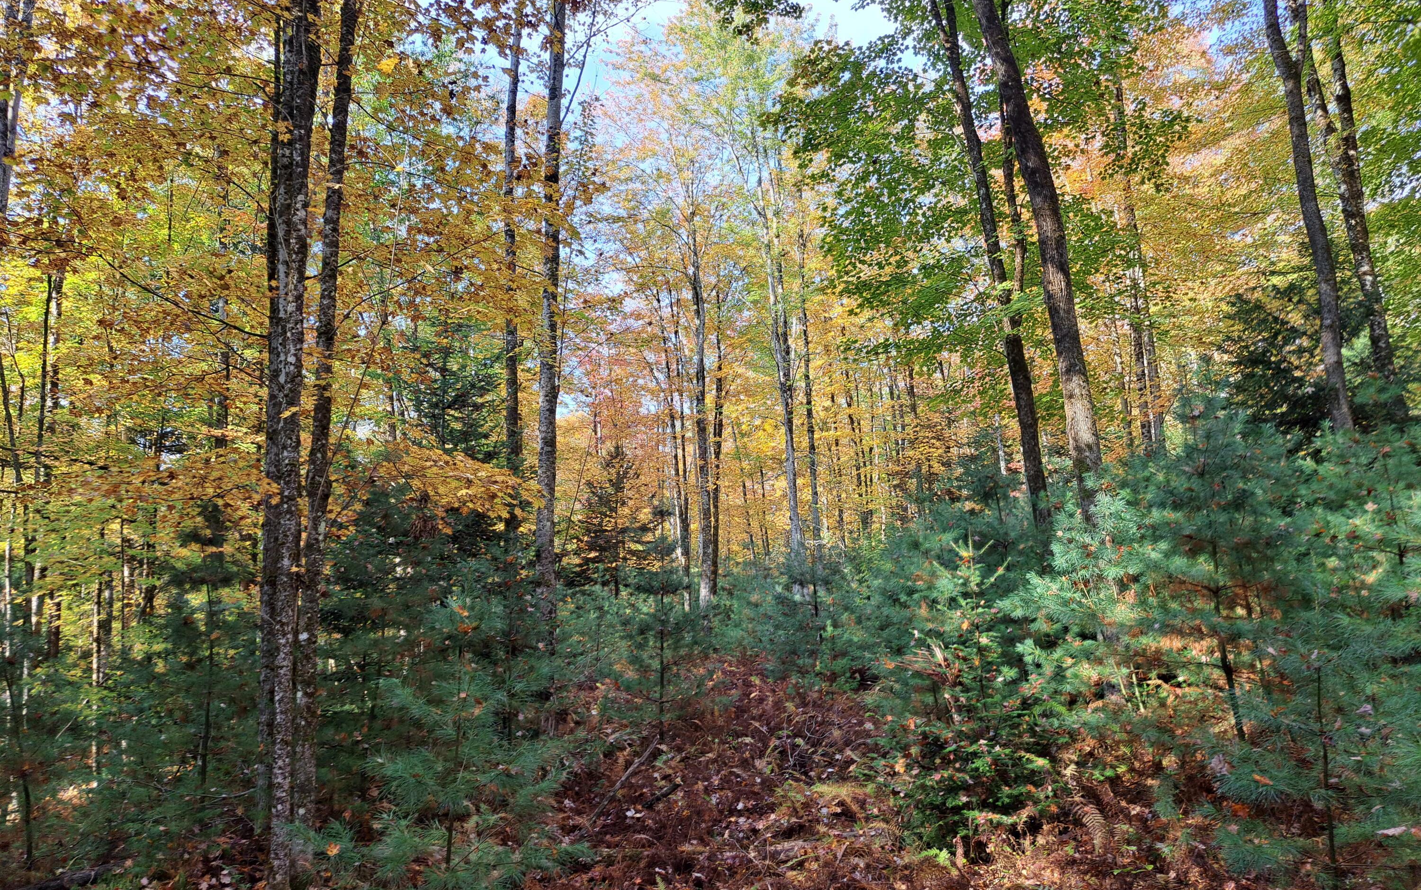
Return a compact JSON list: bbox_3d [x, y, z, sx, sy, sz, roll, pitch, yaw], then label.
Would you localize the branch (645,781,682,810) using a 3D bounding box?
[{"bbox_3d":[-0.290,2.136,6.025,0.055,0.060,0.495,-4,-4,21],"label":"branch"}]

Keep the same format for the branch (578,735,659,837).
[{"bbox_3d":[-0.542,2.123,6.250,0.070,0.075,1.929,-3,-2,10],"label":"branch"}]

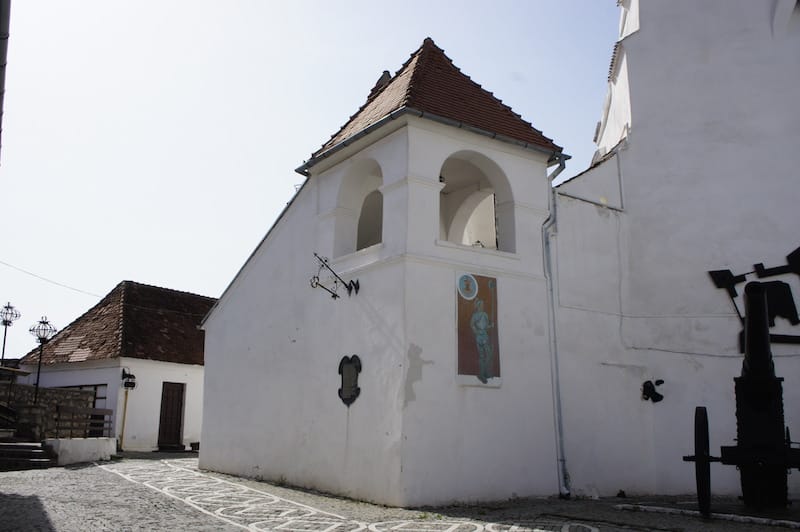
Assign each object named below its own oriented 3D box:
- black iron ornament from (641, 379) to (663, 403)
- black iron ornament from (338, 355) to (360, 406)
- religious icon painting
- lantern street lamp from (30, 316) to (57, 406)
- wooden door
[{"bbox_3d":[5.996,2.957,17.400,0.540,0.540,0.130,4,-13,-18],"label":"black iron ornament"},{"bbox_3d":[-1.076,2.436,15.528,0.080,1.070,0.740,9,-15,-35],"label":"black iron ornament"},{"bbox_3d":[1.679,1.351,15.488,1.140,2.360,0.050,9,-15,-35],"label":"religious icon painting"},{"bbox_3d":[-9.088,2.399,18.600,0.660,2.160,0.660,6,-13,-24],"label":"lantern street lamp"},{"bbox_3d":[-7.741,5.060,24.800,0.100,2.150,1.020,-7,-14,28],"label":"wooden door"}]

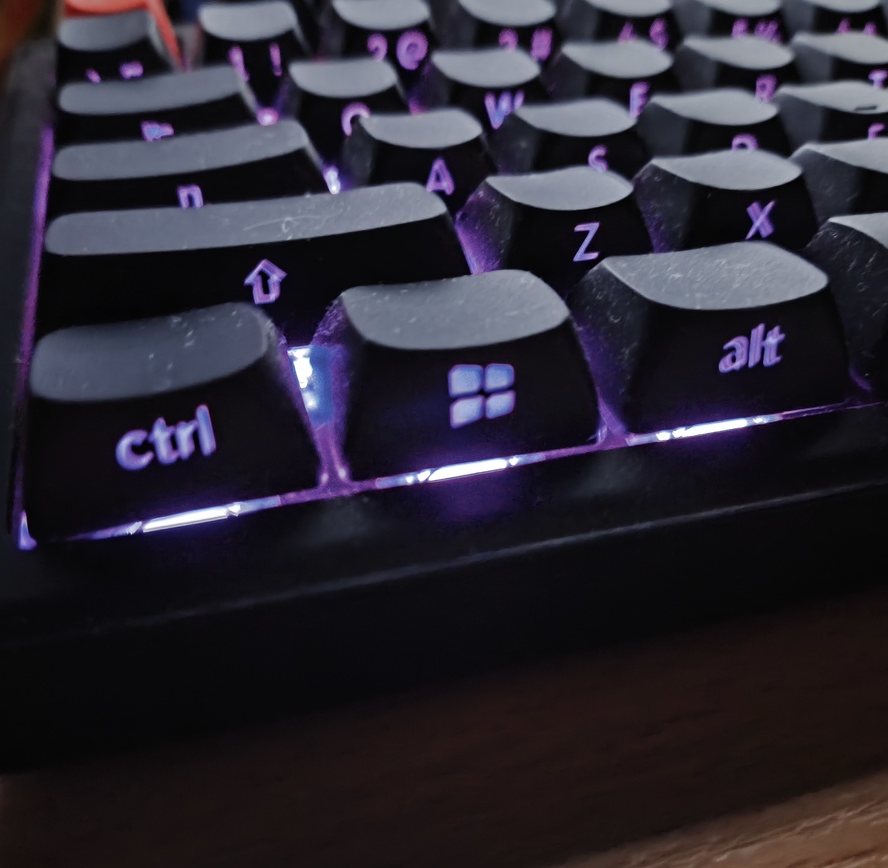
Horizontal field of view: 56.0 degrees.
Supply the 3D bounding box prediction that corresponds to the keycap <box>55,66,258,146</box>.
[{"bbox_3d":[-0.036,-0.039,0.105,0.028,0.010,0.018,-10,44,-14],"label":"keycap"}]

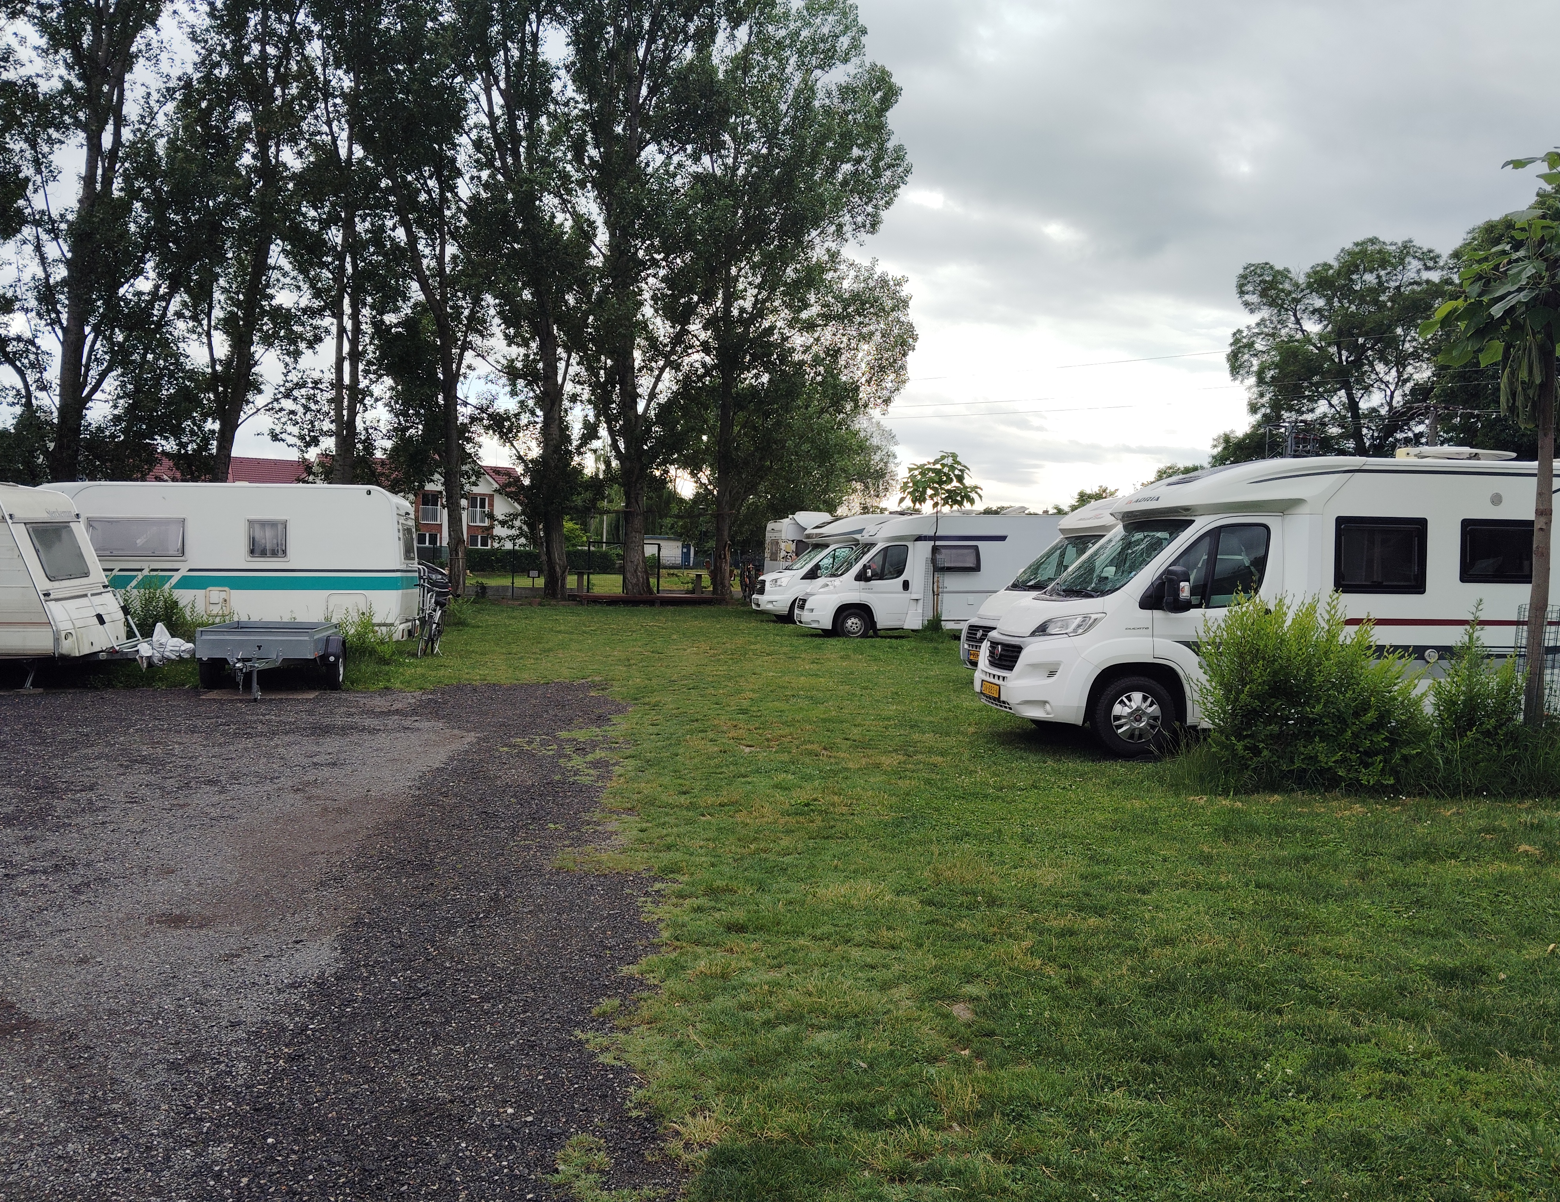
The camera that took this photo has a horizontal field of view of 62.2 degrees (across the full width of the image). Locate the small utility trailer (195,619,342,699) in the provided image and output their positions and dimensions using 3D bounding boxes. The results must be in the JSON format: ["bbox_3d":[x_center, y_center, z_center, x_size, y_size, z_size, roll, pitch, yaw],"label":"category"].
[{"bbox_3d":[-6.097,0.707,15.336,1.720,0.820,3.000,0,2,-12],"label":"small utility trailer"}]

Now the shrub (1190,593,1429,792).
[{"bbox_3d":[4.056,0.671,9.925,1.680,1.430,1.250,0,2,0],"label":"shrub"}]

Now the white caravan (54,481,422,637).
[{"bbox_3d":[-8.565,-0.378,19.652,5.800,2.650,2.300,0,2,-9],"label":"white caravan"}]

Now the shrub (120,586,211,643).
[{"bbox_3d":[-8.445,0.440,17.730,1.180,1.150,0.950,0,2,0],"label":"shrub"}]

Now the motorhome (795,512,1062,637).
[{"bbox_3d":[3.841,-0.642,28.552,7.000,2.750,2.300,0,2,-11],"label":"motorhome"}]

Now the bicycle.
[{"bbox_3d":[-5.555,0.335,20.679,0.620,1.200,1.750,0,2,-6],"label":"bicycle"}]

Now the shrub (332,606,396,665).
[{"bbox_3d":[-5.876,0.556,18.284,0.860,0.920,0.780,0,2,0],"label":"shrub"}]

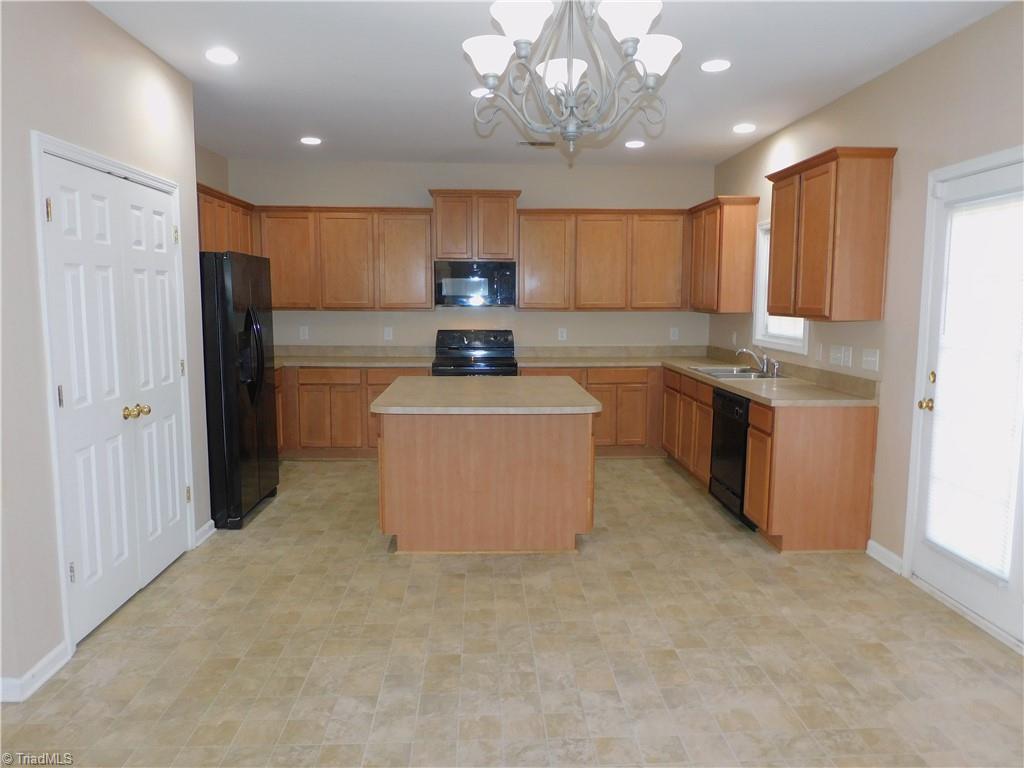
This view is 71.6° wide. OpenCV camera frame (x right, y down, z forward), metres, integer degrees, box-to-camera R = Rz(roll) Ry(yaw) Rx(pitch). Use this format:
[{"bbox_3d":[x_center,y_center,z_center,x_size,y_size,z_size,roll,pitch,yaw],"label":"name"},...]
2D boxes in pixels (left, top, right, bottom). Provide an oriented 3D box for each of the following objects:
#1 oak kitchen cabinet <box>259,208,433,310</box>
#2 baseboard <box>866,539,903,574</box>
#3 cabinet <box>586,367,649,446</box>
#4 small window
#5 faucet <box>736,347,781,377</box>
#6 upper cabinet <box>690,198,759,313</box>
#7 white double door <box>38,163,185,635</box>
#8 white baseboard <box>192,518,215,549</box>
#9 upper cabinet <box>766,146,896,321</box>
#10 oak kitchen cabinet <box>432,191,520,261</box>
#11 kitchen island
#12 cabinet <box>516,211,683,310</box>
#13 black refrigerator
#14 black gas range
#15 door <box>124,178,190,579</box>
[{"bbox_3d":[-1.529,-1.164,6.708,1.589,0.944,0.325,0,7,-2],"label":"oak kitchen cabinet"},{"bbox_3d":[2.112,0.975,4.026,0.019,0.081,0.361,0,7,-3],"label":"baseboard"},{"bbox_3d":[0.958,0.191,6.860,0.593,0.779,0.624,0,7,-3],"label":"cabinet"},{"bbox_3d":[2.053,-0.763,5.365,0.088,1.003,1.003,0,7,-3],"label":"small window"},{"bbox_3d":[1.836,-0.158,5.332,0.263,0.204,0.221,0,7,-2],"label":"faucet"},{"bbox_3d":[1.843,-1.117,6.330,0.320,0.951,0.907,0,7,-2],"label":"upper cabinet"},{"bbox_3d":[-1.910,0.024,3.510,0.044,2.049,1.180,0,7,-2],"label":"white double door"},{"bbox_3d":[-1.919,0.913,4.418,0.018,0.084,0.354,0,7,-2],"label":"white baseboard"},{"bbox_3d":[1.925,-0.875,4.366,0.350,0.947,0.892,0,7,-3],"label":"upper cabinet"},{"bbox_3d":[-0.346,-1.482,6.713,0.816,0.637,0.366,0,7,-3],"label":"oak kitchen cabinet"},{"bbox_3d":[-0.168,0.481,4.621,1.291,0.907,1.534,0,7,-2],"label":"kitchen island"},{"bbox_3d":[0.860,-1.169,6.812,1.652,0.948,0.325,0,7,-2],"label":"cabinet"},{"bbox_3d":[-2.144,0.007,4.910,0.789,1.766,0.870,0,7,-2],"label":"black refrigerator"},{"bbox_3d":[-0.351,0.091,6.742,0.768,1.170,0.671,0,7,-3],"label":"black gas range"},{"bbox_3d":[-1.925,-0.019,3.816,0.044,2.030,0.627,0,7,-3],"label":"door"}]

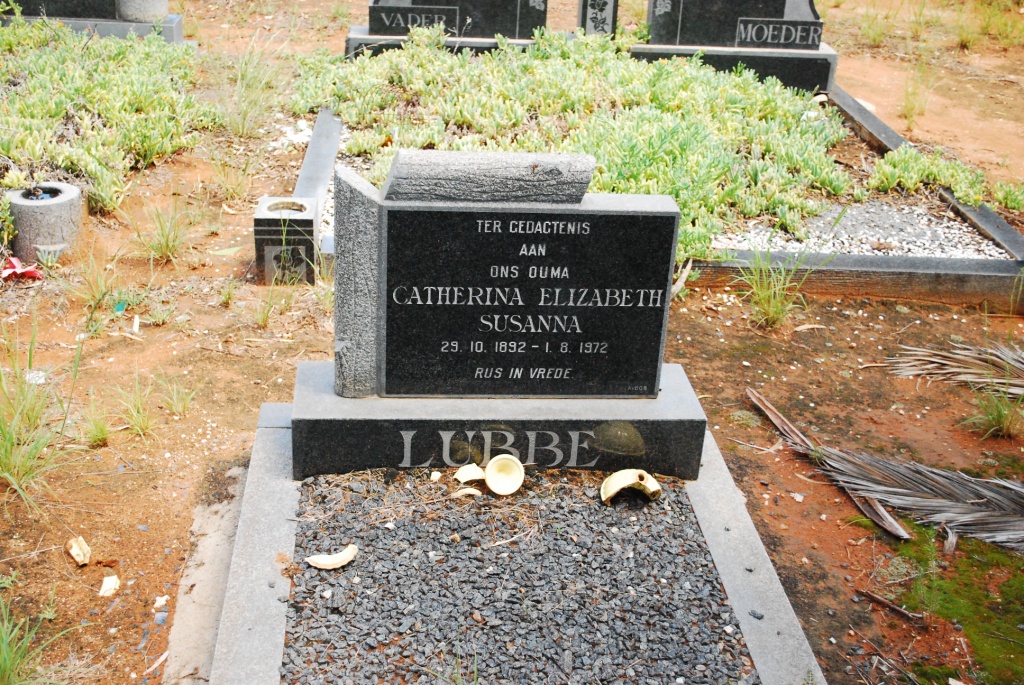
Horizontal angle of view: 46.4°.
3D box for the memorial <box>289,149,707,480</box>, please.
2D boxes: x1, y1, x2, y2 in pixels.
[{"bbox_3d":[-0.019,-0.064,2.495,0.860,0.672,0.251,0,27,-6],"label":"memorial"}]

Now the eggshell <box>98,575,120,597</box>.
[{"bbox_3d":[-0.754,0.456,2.239,0.034,0.018,0.043,6,26,4],"label":"eggshell"}]

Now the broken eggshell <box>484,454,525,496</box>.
[{"bbox_3d":[-0.013,0.277,2.492,0.082,0.082,0.039,4,-7,0],"label":"broken eggshell"}]

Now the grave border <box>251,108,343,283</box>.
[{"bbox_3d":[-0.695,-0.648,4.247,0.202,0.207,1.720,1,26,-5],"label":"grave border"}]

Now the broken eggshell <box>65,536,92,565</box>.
[{"bbox_3d":[-0.843,0.405,2.322,0.043,0.026,0.062,-14,31,-31],"label":"broken eggshell"}]

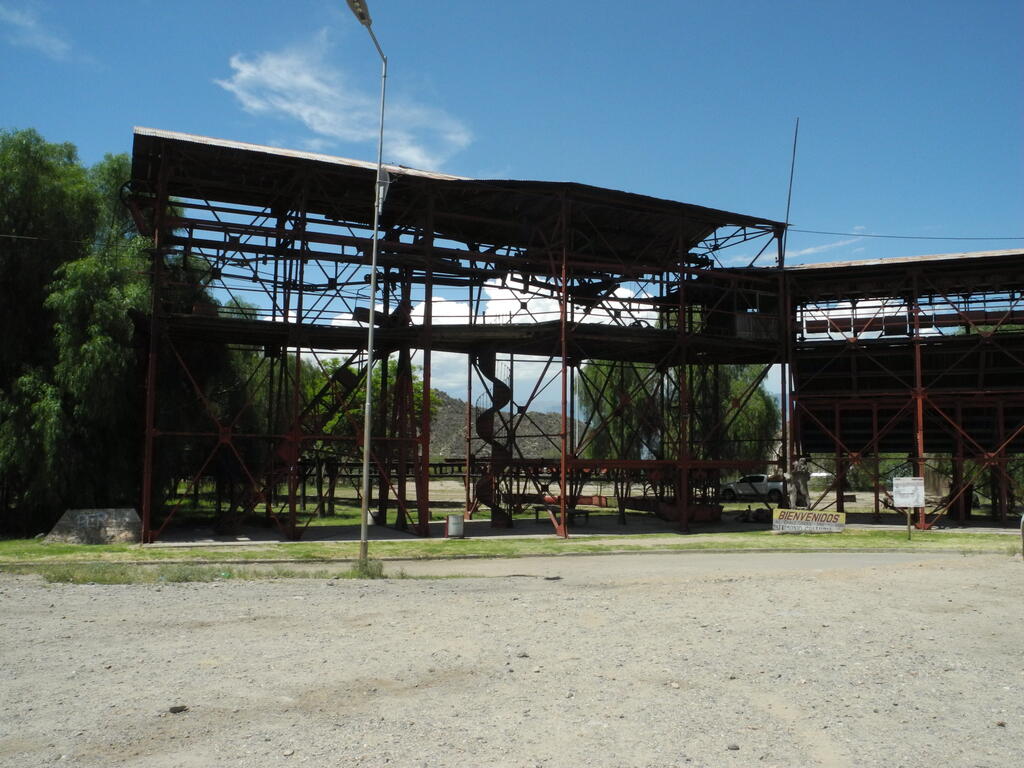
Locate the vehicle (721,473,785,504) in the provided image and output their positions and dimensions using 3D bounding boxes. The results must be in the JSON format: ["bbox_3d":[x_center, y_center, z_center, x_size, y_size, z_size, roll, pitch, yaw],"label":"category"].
[{"bbox_3d":[16.347,7.089,56.300,5.300,1.800,1.850,-1,-6,10],"label":"vehicle"}]

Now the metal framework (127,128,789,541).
[{"bbox_3d":[-1.747,-0.546,32.784,23.400,12.300,9.600,2,-6,-21],"label":"metal framework"}]

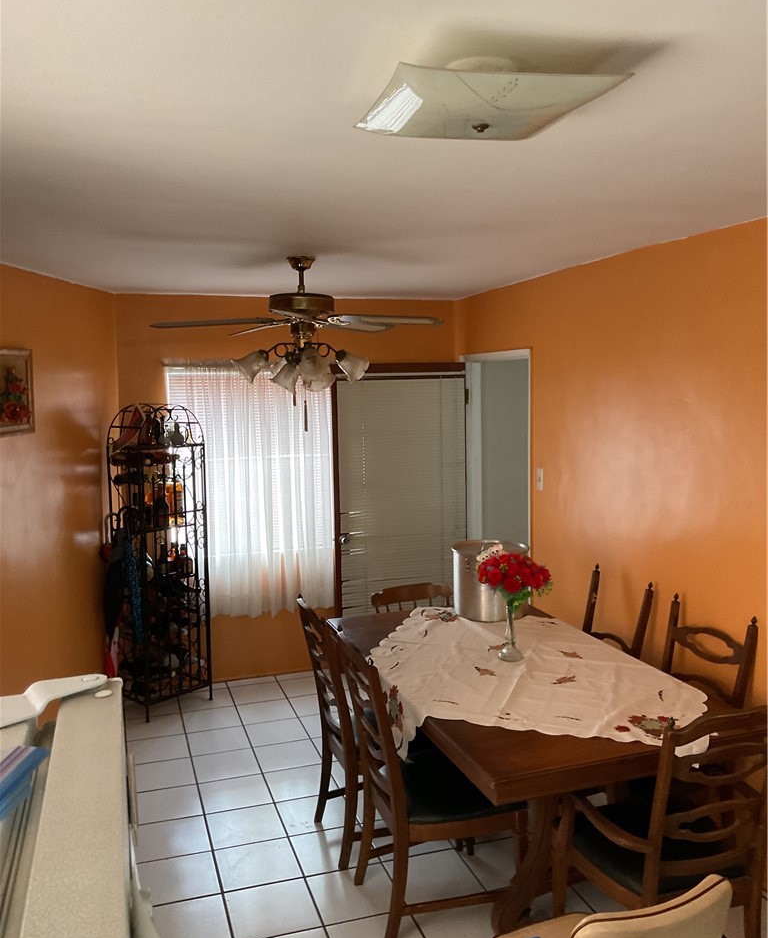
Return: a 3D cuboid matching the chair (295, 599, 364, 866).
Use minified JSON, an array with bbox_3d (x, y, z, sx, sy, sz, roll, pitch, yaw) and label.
[{"bbox_3d":[-0.024,1.038,3.569,0.565,1.005,0.477,-3,6,-18],"label":"chair"}]

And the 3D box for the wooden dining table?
[{"bbox_3d":[0.513,1.168,3.478,1.036,0.747,1.790,-3,6,-18],"label":"wooden dining table"}]

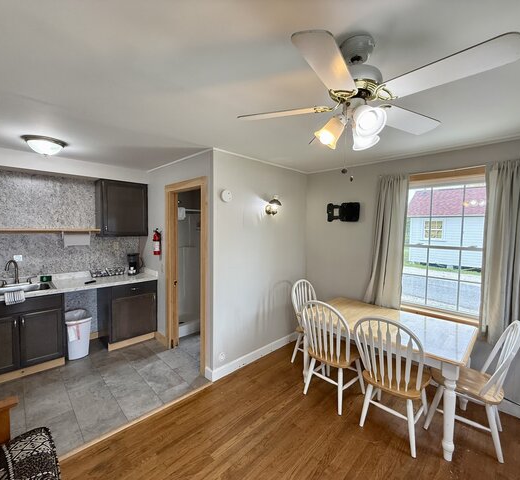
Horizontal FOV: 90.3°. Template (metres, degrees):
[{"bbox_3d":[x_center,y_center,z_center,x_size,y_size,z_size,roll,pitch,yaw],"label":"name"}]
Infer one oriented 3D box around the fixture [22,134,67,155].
[{"bbox_3d":[-2.027,-0.868,2.445,0.345,0.135,0.345,-2,4,-44],"label":"fixture"}]

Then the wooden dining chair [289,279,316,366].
[{"bbox_3d":[0.704,1.015,3.153,0.540,0.975,0.460,3,4,40],"label":"wooden dining chair"}]

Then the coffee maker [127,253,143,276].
[{"bbox_3d":[-1.854,0.362,3.856,0.170,0.305,0.220,0,3,-18],"label":"coffee maker"}]

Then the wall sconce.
[{"bbox_3d":[0.173,-0.422,3.146,0.160,0.235,0.200,-2,4,-44],"label":"wall sconce"}]

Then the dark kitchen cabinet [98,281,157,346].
[{"bbox_3d":[-1.903,1.004,3.728,0.600,0.870,0.620,-2,4,-44],"label":"dark kitchen cabinet"}]

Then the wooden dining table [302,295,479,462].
[{"bbox_3d":[1.176,1.161,2.556,0.925,0.754,1.410,-2,4,-44],"label":"wooden dining table"}]

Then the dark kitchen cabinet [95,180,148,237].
[{"bbox_3d":[-1.992,-0.431,3.769,0.600,0.765,0.320,-2,4,-44],"label":"dark kitchen cabinet"}]

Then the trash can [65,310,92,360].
[{"bbox_3d":[-2.292,1.197,3.246,0.285,0.520,0.390,-2,4,-44],"label":"trash can"}]

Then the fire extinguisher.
[{"bbox_3d":[-1.384,0.032,3.504,0.120,0.375,0.120,-2,4,-44],"label":"fire extinguisher"}]

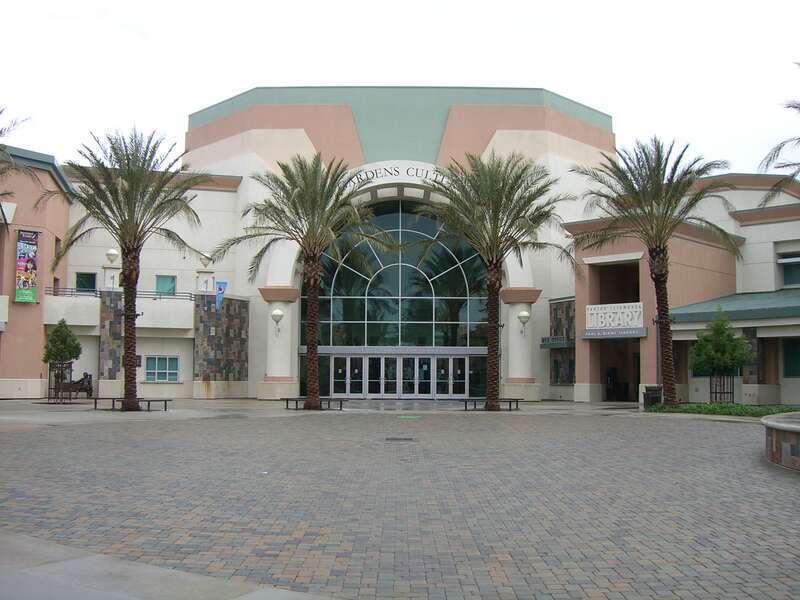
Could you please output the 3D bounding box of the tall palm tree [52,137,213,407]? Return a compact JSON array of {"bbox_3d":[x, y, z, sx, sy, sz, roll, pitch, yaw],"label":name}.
[{"bbox_3d":[-10.995,-1.271,35.704,6.293,11.447,6.165,0,-4,0],"label":"tall palm tree"}]

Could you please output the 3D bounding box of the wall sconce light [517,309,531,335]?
[{"bbox_3d":[6.658,1.207,47.153,0.640,1.344,0.750,0,-4,0],"label":"wall sconce light"}]

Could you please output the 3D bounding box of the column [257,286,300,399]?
[{"bbox_3d":[-6.632,2.380,48.058,2.200,6.052,1.900,0,-4,0],"label":"column"}]

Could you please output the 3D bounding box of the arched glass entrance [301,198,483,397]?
[{"bbox_3d":[-0.014,-0.189,48.920,11.158,11.280,0.700,0,-5,0],"label":"arched glass entrance"}]

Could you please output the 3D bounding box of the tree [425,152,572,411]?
[{"bbox_3d":[4.102,-0.817,36.578,6.041,10.743,5.917,0,-4,0],"label":"tree"}]

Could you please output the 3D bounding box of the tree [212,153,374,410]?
[{"bbox_3d":[-4.434,-0.817,36.574,6.610,10.740,6.476,0,-4,0],"label":"tree"}]

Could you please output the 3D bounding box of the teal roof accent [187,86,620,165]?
[{"bbox_3d":[0.017,-9.129,49.381,25.074,4.143,5.000,0,-5,0],"label":"teal roof accent"}]

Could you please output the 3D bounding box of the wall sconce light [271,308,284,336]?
[{"bbox_3d":[-6.185,1.151,44.447,0.648,1.393,0.700,0,-5,0],"label":"wall sconce light"}]

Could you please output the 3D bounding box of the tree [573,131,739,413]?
[{"bbox_3d":[9.997,-1.156,34.203,6.670,10.614,6.400,0,-5,0],"label":"tree"}]

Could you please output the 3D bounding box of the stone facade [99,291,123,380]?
[{"bbox_3d":[-15.149,1.872,46.019,1.120,4.665,0.600,2,-5,-22],"label":"stone facade"}]

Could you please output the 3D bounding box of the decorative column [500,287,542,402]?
[{"bbox_3d":[6.169,2.324,45.110,2.107,5.713,1.700,0,-5,0],"label":"decorative column"}]

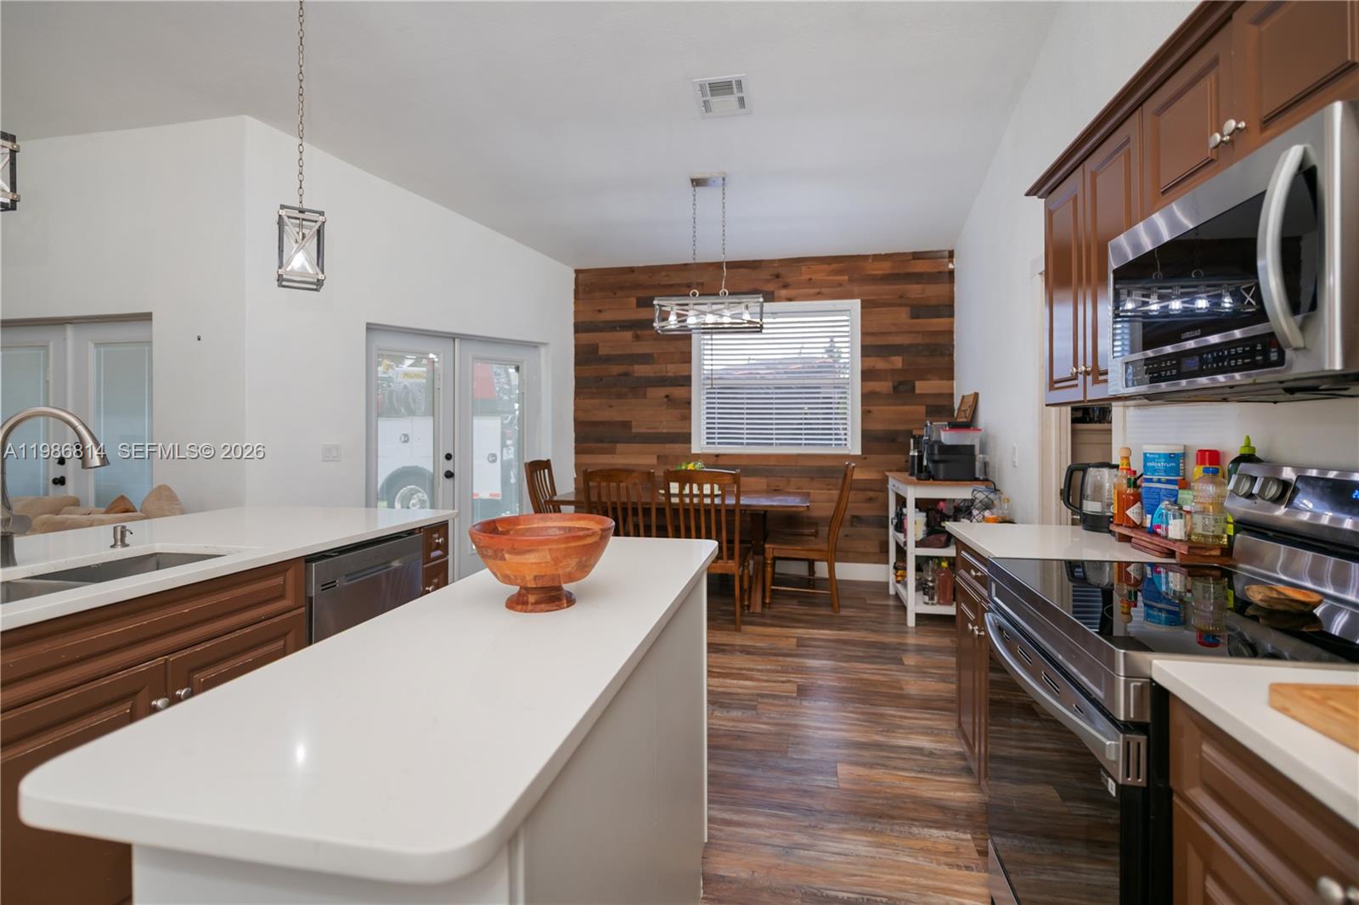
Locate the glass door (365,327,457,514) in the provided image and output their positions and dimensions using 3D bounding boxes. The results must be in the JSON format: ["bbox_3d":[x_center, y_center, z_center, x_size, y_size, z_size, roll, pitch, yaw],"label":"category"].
[{"bbox_3d":[-2.102,0.079,5.025,0.730,2.030,0.045,-2,3,-42],"label":"glass door"}]

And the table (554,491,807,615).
[{"bbox_3d":[0.056,0.719,4.969,1.880,0.770,0.950,0,2,11],"label":"table"}]

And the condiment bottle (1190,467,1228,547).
[{"bbox_3d":[1.401,0.141,1.698,0.079,0.198,0.079,0,2,11],"label":"condiment bottle"}]

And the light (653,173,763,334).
[{"bbox_3d":[0.210,-1.366,4.392,0.741,1.023,0.272,0,2,11],"label":"light"}]

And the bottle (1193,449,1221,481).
[{"bbox_3d":[1.489,0.115,1.804,0.072,0.241,0.072,0,2,11],"label":"bottle"}]

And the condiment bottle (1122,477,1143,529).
[{"bbox_3d":[1.396,0.142,1.971,0.047,0.174,0.047,0,2,11],"label":"condiment bottle"}]

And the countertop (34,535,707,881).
[{"bbox_3d":[-0.272,0.315,1.312,0.528,0.030,1.516,0,2,11],"label":"countertop"}]

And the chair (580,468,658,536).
[{"bbox_3d":[-0.334,0.613,4.450,0.470,1.020,0.620,0,2,11],"label":"chair"}]

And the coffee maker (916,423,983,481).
[{"bbox_3d":[1.804,-0.015,4.338,0.380,0.400,0.280,0,2,11],"label":"coffee maker"}]

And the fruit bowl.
[{"bbox_3d":[-0.273,0.223,1.280,0.288,0.157,0.288,0,2,0],"label":"fruit bowl"}]

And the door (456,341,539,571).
[{"bbox_3d":[-1.549,0.058,5.542,0.045,1.996,0.779,2,3,45],"label":"door"}]

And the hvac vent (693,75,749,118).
[{"bbox_3d":[0.255,-2.066,3.738,0.310,0.030,0.310,0,-12,11],"label":"hvac vent"}]

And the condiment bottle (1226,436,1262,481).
[{"bbox_3d":[1.488,0.098,1.683,0.075,0.283,0.075,0,2,11],"label":"condiment bottle"}]

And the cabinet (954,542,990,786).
[{"bbox_3d":[1.317,0.769,2.152,0.600,0.870,0.660,0,2,11],"label":"cabinet"}]

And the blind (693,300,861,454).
[{"bbox_3d":[0.822,-0.646,5.525,1.420,1.320,0.060,0,2,11],"label":"blind"}]

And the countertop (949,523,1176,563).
[{"bbox_3d":[1.308,0.314,2.137,0.650,0.038,0.700,0,2,11],"label":"countertop"}]

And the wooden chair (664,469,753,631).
[{"bbox_3d":[0.197,0.600,4.242,0.504,1.020,0.575,0,2,11],"label":"wooden chair"}]

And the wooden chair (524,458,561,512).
[{"bbox_3d":[-0.816,0.590,5.062,0.620,1.020,0.460,0,2,11],"label":"wooden chair"}]

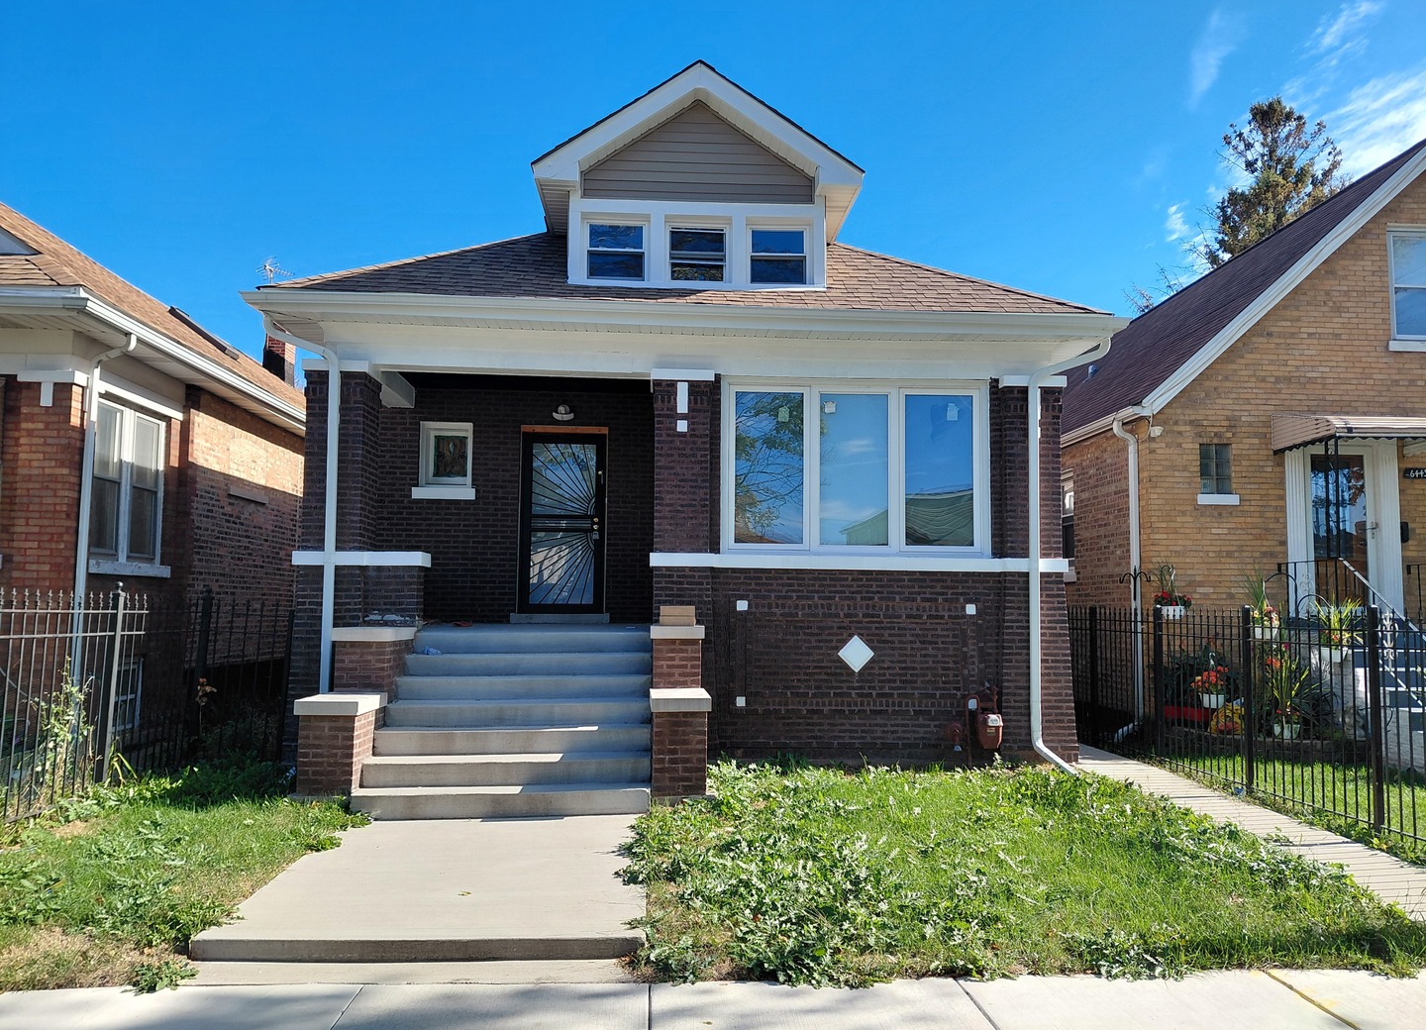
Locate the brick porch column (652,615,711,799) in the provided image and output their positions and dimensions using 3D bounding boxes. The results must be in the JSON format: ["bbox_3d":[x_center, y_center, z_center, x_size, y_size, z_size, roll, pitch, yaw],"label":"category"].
[{"bbox_3d":[-0.281,1.492,8.462,0.441,1.257,1.917,1,-4,-4],"label":"brick porch column"}]

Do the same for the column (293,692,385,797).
[{"bbox_3d":[-2.778,1.700,7.761,0.443,0.709,0.873,1,-4,-4],"label":"column"}]

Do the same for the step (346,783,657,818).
[{"bbox_3d":[-1.509,2.070,7.518,2.130,0.168,0.322,1,-4,-4],"label":"step"}]

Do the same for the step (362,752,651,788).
[{"bbox_3d":[-1.529,1.920,7.851,2.130,0.175,0.326,1,-4,-4],"label":"step"}]

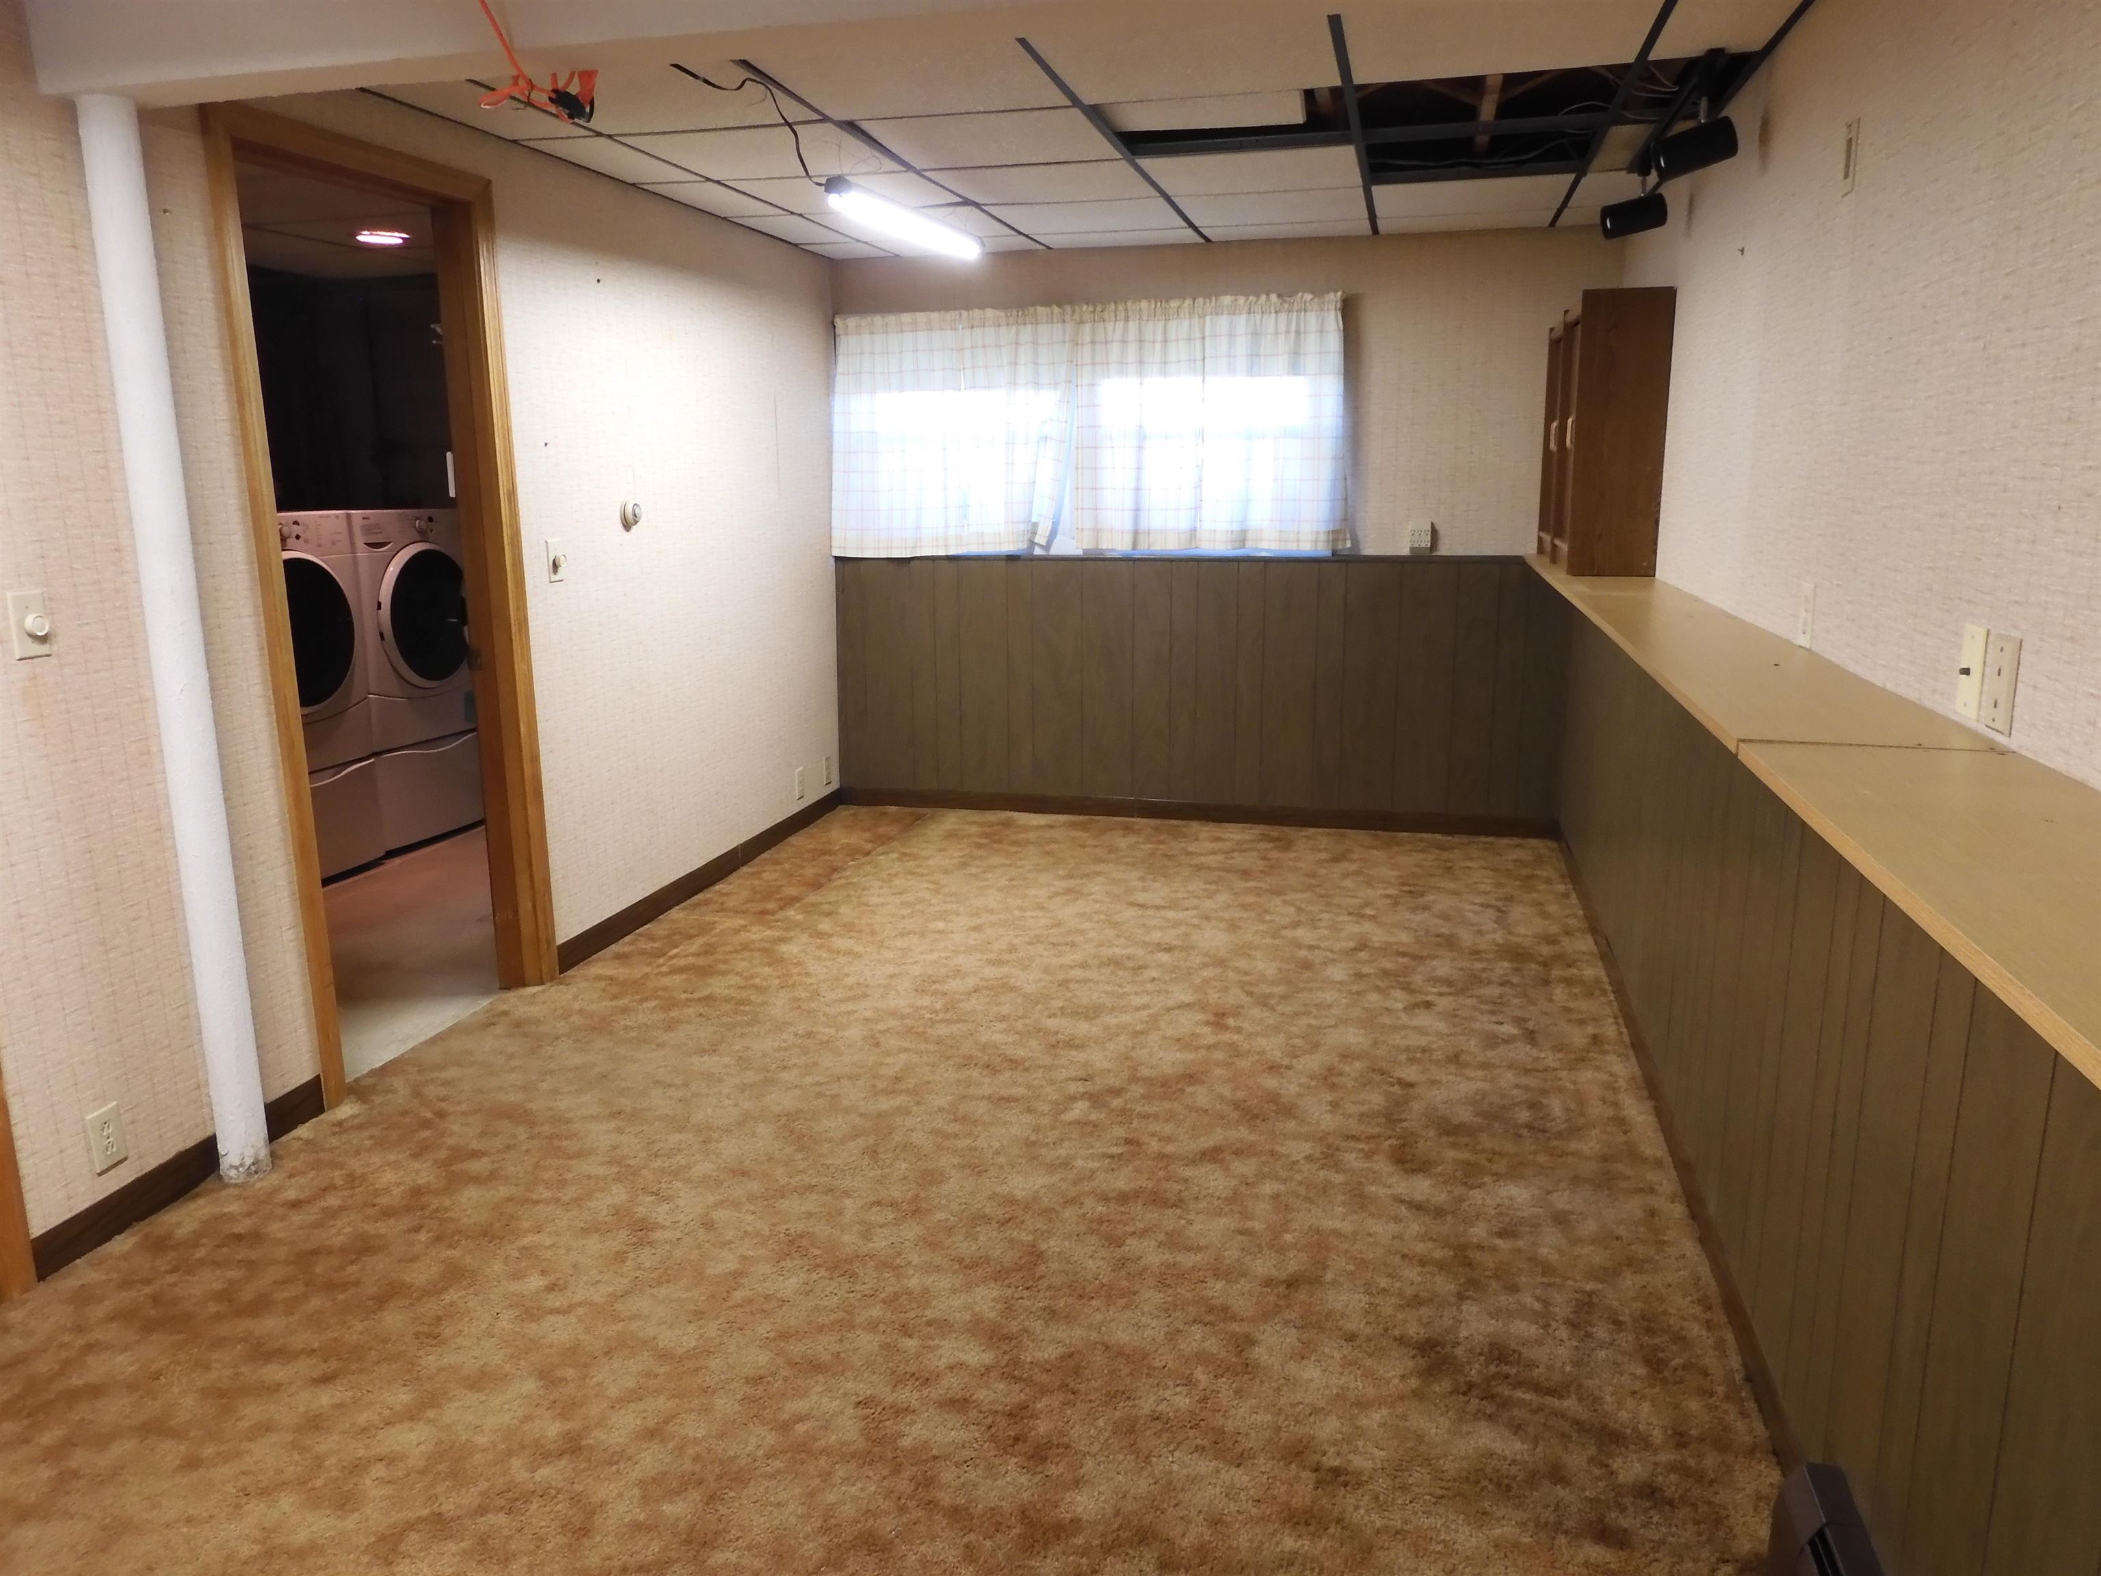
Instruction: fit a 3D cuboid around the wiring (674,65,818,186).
[{"bbox_3d":[-0.658,-1.464,3.248,0.140,0.170,0.500,3,13,14],"label":"wiring"}]

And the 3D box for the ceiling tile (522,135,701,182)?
[{"bbox_3d":[-1.172,-1.712,3.972,0.265,0.020,0.605,3,13,14],"label":"ceiling tile"}]

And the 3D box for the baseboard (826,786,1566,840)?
[{"bbox_3d":[0.520,0.096,5.884,2.920,0.080,0.016,3,13,14],"label":"baseboard"}]

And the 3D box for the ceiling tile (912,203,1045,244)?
[{"bbox_3d":[-0.454,-1.948,5.025,0.605,0.020,0.605,3,13,14],"label":"ceiling tile"}]

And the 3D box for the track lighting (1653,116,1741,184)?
[{"bbox_3d":[1.401,-1.387,3.167,0.152,0.088,0.088,-15,9,12],"label":"track lighting"}]

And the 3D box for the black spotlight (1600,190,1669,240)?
[{"bbox_3d":[1.601,-1.567,3.995,0.152,0.088,0.088,-11,11,9],"label":"black spotlight"}]

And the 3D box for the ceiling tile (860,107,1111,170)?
[{"bbox_3d":[-0.160,-1.669,3.724,0.610,0.020,0.610,3,13,14],"label":"ceiling tile"}]

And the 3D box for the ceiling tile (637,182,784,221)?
[{"bbox_3d":[-1.028,-1.842,4.554,0.270,0.020,0.610,3,13,14],"label":"ceiling tile"}]

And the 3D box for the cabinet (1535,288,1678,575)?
[{"bbox_3d":[1.728,-1.100,4.597,0.240,0.783,1.190,3,13,14],"label":"cabinet"}]

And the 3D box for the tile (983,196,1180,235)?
[{"bbox_3d":[0.138,-1.921,4.882,0.605,0.020,0.605,3,13,14],"label":"tile"}]

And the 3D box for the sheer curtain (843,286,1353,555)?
[{"bbox_3d":[0.127,-1.380,5.671,2.020,0.945,0.080,3,13,14],"label":"sheer curtain"}]

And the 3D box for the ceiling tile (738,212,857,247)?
[{"bbox_3d":[-0.881,-1.967,5.128,0.265,0.020,0.605,3,13,14],"label":"ceiling tile"}]

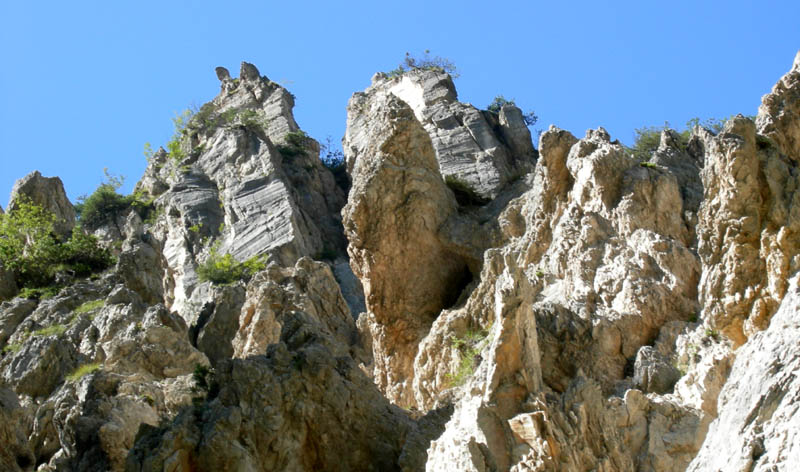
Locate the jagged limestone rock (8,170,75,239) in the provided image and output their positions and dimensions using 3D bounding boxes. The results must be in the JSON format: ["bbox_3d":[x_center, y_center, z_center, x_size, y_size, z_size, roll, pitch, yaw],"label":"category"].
[{"bbox_3d":[-8.495,-0.746,69.000,1.564,1.242,1.300,0,-20,0],"label":"jagged limestone rock"}]

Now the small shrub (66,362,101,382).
[{"bbox_3d":[-6.630,2.859,61.000,0.712,0.321,0.600,0,-20,0],"label":"small shrub"}]

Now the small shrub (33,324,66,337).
[{"bbox_3d":[-7.562,2.045,63.000,0.692,0.199,0.500,0,-20,0],"label":"small shrub"}]

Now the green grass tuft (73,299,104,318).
[{"bbox_3d":[-7.060,1.643,66.000,0.725,0.330,0.450,0,-25,0],"label":"green grass tuft"}]

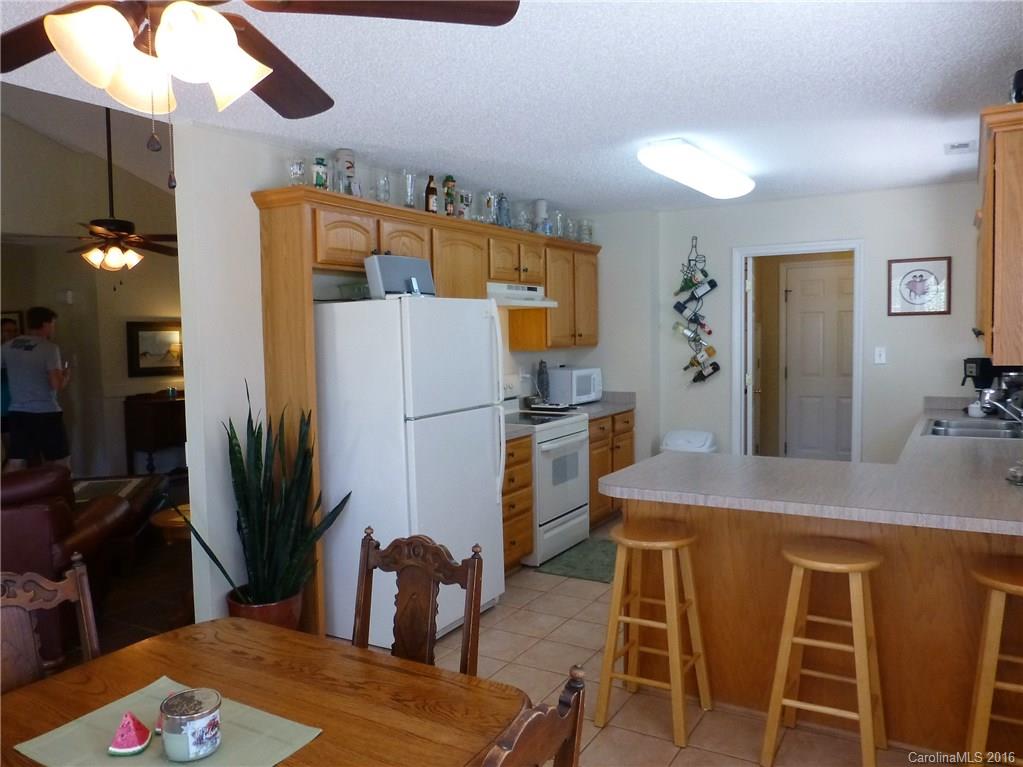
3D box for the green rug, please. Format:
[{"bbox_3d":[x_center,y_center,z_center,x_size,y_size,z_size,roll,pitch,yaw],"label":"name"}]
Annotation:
[{"bbox_3d":[0.618,1.179,4.773,0.600,0.012,0.840,1,4,31],"label":"green rug"}]

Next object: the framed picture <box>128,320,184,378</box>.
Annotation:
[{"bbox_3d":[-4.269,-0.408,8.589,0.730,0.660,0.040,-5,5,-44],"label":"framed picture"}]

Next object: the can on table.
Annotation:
[{"bbox_3d":[-0.573,0.610,1.270,0.098,0.084,0.098,-1,3,0],"label":"can on table"}]

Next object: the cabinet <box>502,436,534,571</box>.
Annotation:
[{"bbox_3d":[-0.235,0.751,4.502,0.600,0.870,0.510,1,4,31],"label":"cabinet"}]

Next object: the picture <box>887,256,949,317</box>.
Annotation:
[{"bbox_3d":[2.700,-0.640,4.694,0.362,0.372,0.025,1,4,31],"label":"picture"}]

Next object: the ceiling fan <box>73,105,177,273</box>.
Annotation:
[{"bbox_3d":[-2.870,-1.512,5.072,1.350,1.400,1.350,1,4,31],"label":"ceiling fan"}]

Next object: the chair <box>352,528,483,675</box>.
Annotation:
[{"bbox_3d":[-0.363,0.900,1.709,0.460,0.970,0.540,1,4,31],"label":"chair"}]

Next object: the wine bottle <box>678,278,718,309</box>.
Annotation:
[{"bbox_3d":[1.453,-0.692,5.457,0.300,0.077,0.077,-35,-14,28],"label":"wine bottle"}]

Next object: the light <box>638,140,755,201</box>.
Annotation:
[{"bbox_3d":[1.099,-1.195,3.996,0.340,0.100,1.220,1,4,31],"label":"light"}]

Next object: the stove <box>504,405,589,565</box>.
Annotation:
[{"bbox_3d":[0.119,0.654,5.016,0.670,1.000,0.765,1,4,31],"label":"stove"}]

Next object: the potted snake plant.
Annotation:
[{"bbox_3d":[-1.127,0.648,3.296,0.630,1.240,0.570,1,4,31],"label":"potted snake plant"}]

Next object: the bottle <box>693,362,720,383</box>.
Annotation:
[{"bbox_3d":[1.484,-0.072,5.416,0.255,0.078,0.078,-36,-15,28],"label":"bottle"}]

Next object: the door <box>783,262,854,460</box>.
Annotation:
[{"bbox_3d":[2.917,-0.028,6.431,0.790,2.030,0.040,1,4,31],"label":"door"}]

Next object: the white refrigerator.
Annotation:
[{"bbox_3d":[-0.558,0.415,3.819,0.780,1.700,0.800,1,4,31],"label":"white refrigerator"}]

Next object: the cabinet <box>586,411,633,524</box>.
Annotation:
[{"bbox_3d":[0.542,0.662,5.782,0.600,0.870,0.880,1,4,31],"label":"cabinet"}]

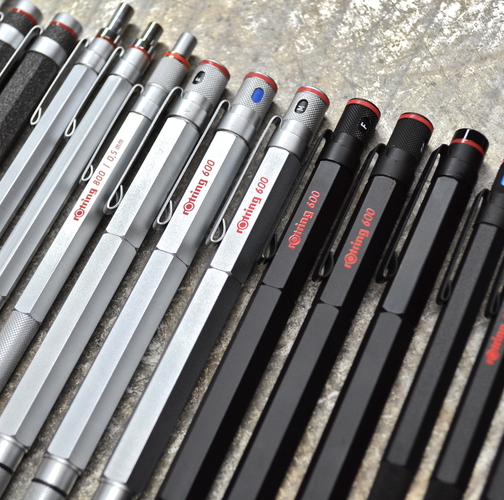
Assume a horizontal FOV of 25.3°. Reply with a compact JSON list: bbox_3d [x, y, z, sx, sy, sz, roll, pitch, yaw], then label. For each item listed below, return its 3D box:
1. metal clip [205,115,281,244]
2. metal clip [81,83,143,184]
[{"bbox_3d":[-0.002,-0.020,0.310,0.005,0.004,0.044,20,65,13],"label":"metal clip"},{"bbox_3d":[-0.041,-0.033,0.321,0.004,0.004,0.035,20,65,13],"label":"metal clip"}]

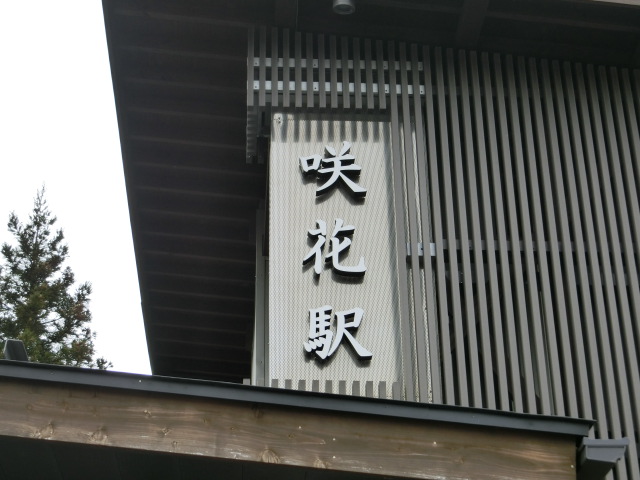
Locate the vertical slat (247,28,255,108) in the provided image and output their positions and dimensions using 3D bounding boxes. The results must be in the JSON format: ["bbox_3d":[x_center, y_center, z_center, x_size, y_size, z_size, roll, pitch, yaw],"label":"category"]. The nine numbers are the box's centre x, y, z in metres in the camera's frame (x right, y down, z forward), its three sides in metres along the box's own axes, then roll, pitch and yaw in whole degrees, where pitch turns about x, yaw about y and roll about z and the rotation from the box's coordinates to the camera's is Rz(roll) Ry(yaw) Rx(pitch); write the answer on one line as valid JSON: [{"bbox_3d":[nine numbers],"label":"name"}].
[{"bbox_3d":[-0.382,-0.948,7.154,0.035,0.538,0.042,1,-29,-3],"label":"vertical slat"}]

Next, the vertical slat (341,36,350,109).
[{"bbox_3d":[0.141,-0.919,7.174,0.035,0.490,0.042,1,-29,-3],"label":"vertical slat"}]

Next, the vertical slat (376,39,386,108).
[{"bbox_3d":[0.339,-0.907,7.181,0.035,0.471,0.042,1,-29,-3],"label":"vertical slat"}]

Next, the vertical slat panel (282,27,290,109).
[{"bbox_3d":[-0.199,-1.000,7.612,0.039,0.580,0.050,1,-31,-3],"label":"vertical slat panel"}]

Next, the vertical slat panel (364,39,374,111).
[{"bbox_3d":[0.269,-0.899,7.102,0.035,0.487,0.049,1,-31,-3],"label":"vertical slat panel"}]

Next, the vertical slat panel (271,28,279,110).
[{"bbox_3d":[-0.247,-0.936,7.090,0.035,0.545,0.049,1,-31,-3],"label":"vertical slat panel"}]

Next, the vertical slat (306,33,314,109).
[{"bbox_3d":[-0.057,-0.930,7.167,0.035,0.507,0.042,1,-29,-3],"label":"vertical slat"}]

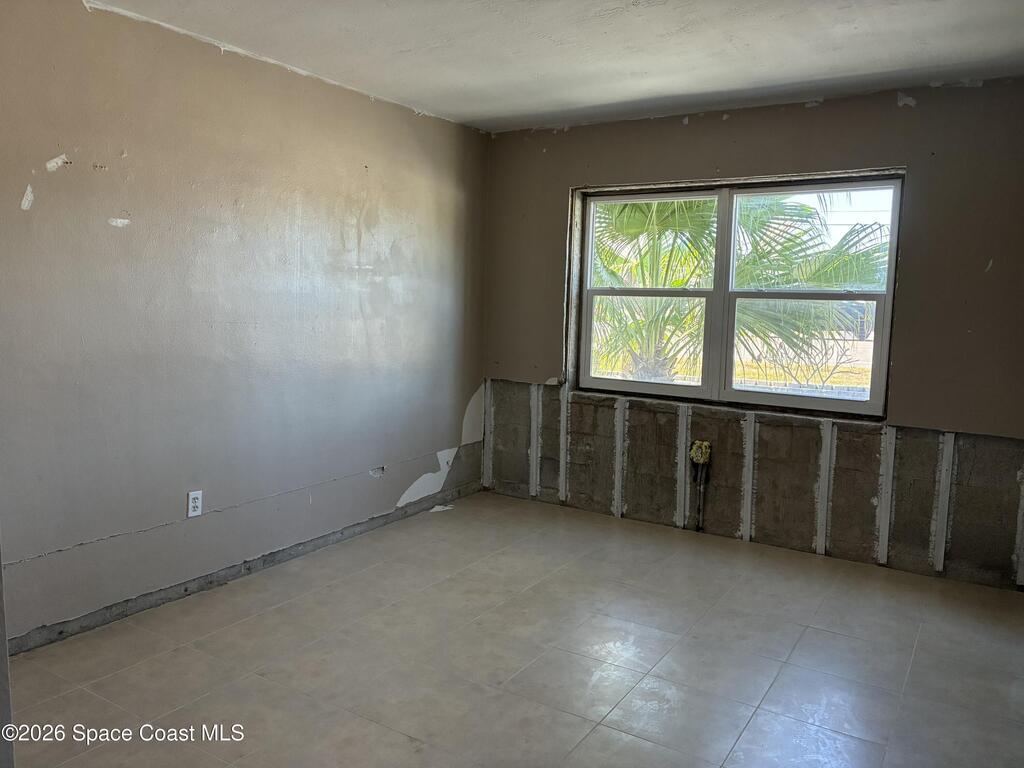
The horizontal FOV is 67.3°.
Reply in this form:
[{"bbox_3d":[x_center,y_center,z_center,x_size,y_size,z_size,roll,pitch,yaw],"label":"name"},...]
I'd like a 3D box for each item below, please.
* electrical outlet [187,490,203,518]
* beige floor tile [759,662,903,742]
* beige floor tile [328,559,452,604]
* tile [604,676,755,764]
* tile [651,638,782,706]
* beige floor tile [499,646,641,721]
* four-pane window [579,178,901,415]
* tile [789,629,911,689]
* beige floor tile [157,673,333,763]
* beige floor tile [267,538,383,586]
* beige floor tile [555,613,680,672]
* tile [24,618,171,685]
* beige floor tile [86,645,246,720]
[{"bbox_3d":[-1.438,0.543,3.486,0.012,0.115,0.070,5,8,32],"label":"electrical outlet"},{"bbox_3d":[1.119,1.112,2.698,0.400,0.010,0.400,5,8,32],"label":"beige floor tile"},{"bbox_3d":[-0.581,0.964,3.786,0.402,0.010,0.402,5,8,32],"label":"beige floor tile"},{"bbox_3d":[0.564,1.116,2.573,0.400,0.010,0.400,5,8,32],"label":"tile"},{"bbox_3d":[0.780,1.082,2.911,0.400,0.010,0.400,5,8,32],"label":"tile"},{"bbox_3d":[0.225,1.085,2.787,0.400,0.010,0.400,5,8,32],"label":"beige floor tile"},{"bbox_3d":[1.265,-0.526,4.608,1.841,1.243,0.090,5,8,32],"label":"four-pane window"},{"bbox_3d":[1.345,1.083,3.050,0.402,0.010,0.402,5,8,32],"label":"tile"},{"bbox_3d":[-0.885,1.093,2.538,0.400,0.010,0.400,5,8,32],"label":"beige floor tile"},{"bbox_3d":[-0.919,0.930,3.978,0.400,0.010,0.400,5,8,32],"label":"beige floor tile"},{"bbox_3d":[0.444,1.056,3.140,0.402,0.010,0.402,5,8,32],"label":"beige floor tile"},{"bbox_3d":[-1.565,1.032,2.965,0.400,0.010,0.400,5,8,32],"label":"tile"},{"bbox_3d":[-1.225,1.062,2.751,0.400,0.010,0.400,5,8,32],"label":"beige floor tile"}]

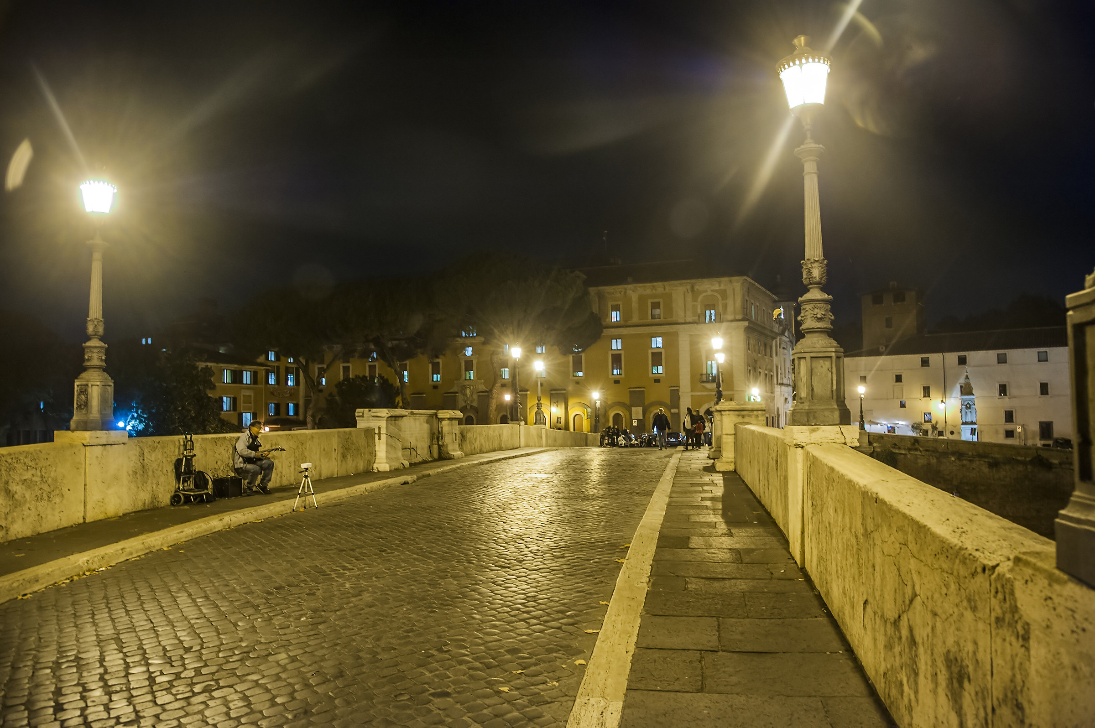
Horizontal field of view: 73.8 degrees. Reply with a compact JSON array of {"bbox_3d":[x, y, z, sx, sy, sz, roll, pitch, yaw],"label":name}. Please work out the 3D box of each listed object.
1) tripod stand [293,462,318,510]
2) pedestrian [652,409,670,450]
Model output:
[{"bbox_3d":[-3.662,1.853,11.050,0.340,0.740,0.350,-4,-5,41],"label":"tripod stand"},{"bbox_3d":[4.540,2.594,29.100,0.720,1.680,0.450,-1,-4,10],"label":"pedestrian"}]

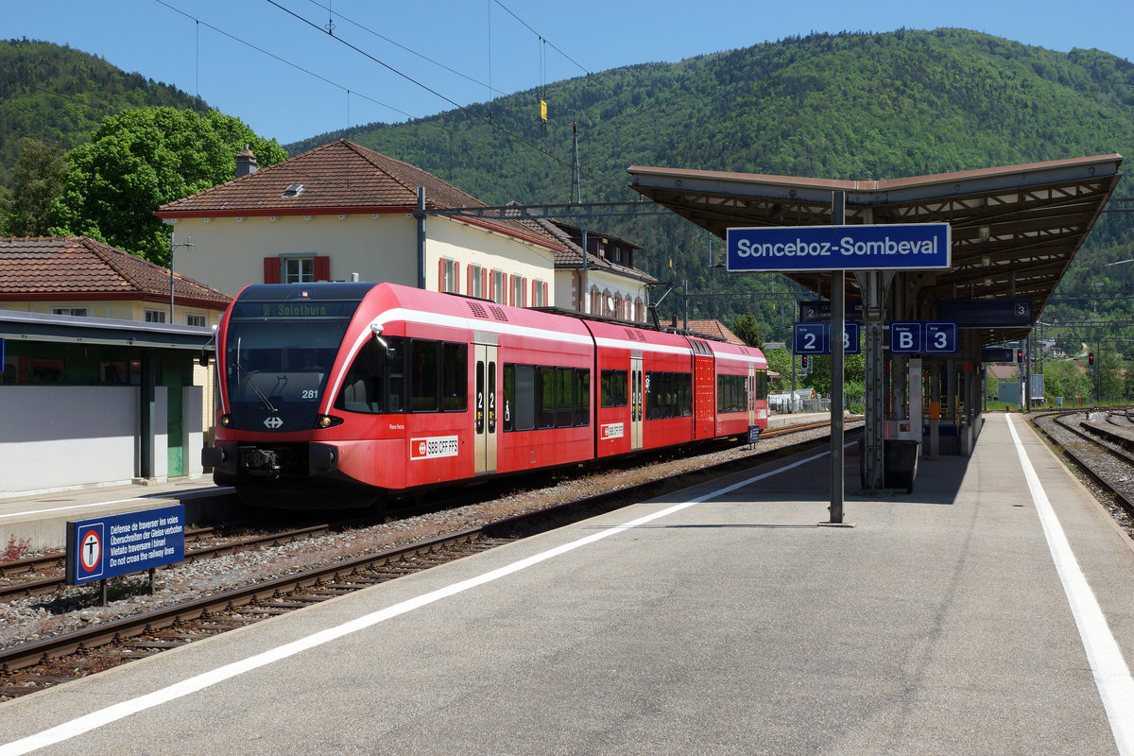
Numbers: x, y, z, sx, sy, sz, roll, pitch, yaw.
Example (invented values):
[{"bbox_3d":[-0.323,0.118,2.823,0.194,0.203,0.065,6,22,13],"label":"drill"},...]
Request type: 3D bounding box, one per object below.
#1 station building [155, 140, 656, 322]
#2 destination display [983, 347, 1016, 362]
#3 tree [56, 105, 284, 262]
[{"bbox_3d":[-4.600,-2.970,65.400,11.500,10.500,28.000,0,0,15],"label":"station building"},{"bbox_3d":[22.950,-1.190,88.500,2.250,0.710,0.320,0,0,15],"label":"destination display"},{"bbox_3d":[-17.900,-5.050,74.000,11.300,14.700,11.300,0,0,15],"label":"tree"}]

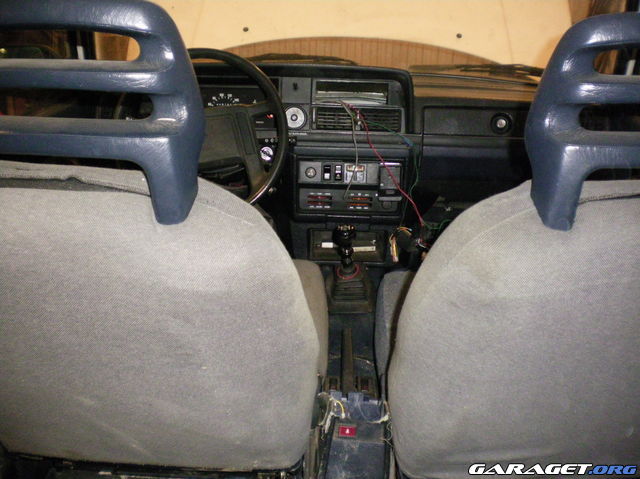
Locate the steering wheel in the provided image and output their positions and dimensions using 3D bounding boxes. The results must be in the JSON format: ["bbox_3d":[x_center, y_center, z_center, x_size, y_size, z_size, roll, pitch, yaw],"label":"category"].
[{"bbox_3d":[-0.269,-0.234,1.460,0.395,0.395,0.090,1,-8,-3],"label":"steering wheel"}]

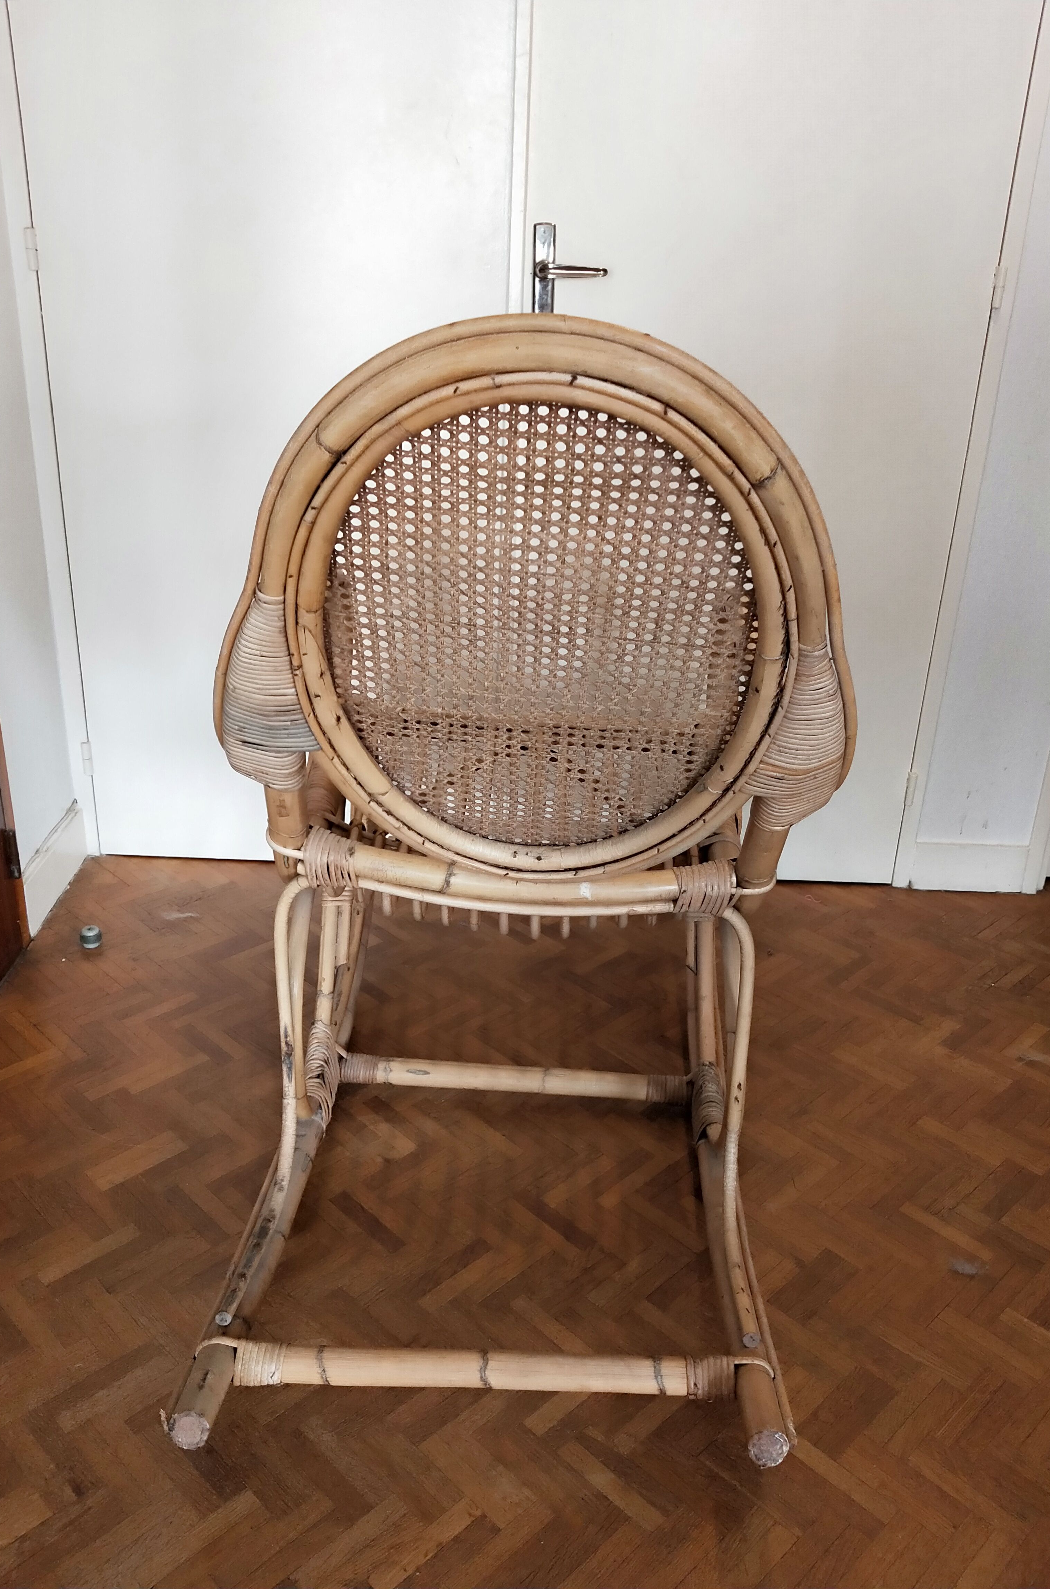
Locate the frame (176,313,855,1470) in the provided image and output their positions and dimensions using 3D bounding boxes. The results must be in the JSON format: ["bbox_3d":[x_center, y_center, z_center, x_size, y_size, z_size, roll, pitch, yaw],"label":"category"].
[{"bbox_3d":[0.000,0.003,1.137,0.590,0.905,0.910,3,20,3],"label":"frame"}]

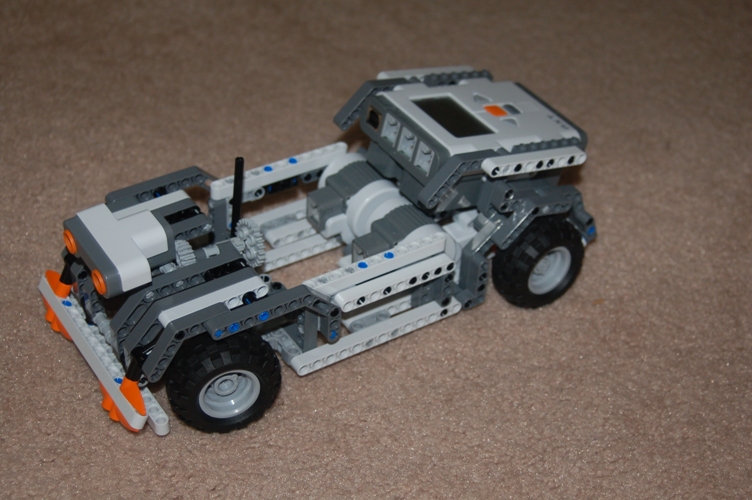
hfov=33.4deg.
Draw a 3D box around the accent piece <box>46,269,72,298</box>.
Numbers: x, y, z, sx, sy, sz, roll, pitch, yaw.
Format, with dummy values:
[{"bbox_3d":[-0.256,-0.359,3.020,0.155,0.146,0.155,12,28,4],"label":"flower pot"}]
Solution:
[{"bbox_3d":[-0.166,0.015,0.652,0.008,0.009,0.022,3,31,-43],"label":"accent piece"}]

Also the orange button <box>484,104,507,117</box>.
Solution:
[{"bbox_3d":[0.068,-0.079,0.707,0.009,0.003,0.011,-10,40,-35],"label":"orange button"}]

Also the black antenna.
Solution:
[{"bbox_3d":[-0.071,-0.025,0.648,0.005,0.055,0.005,-18,44,-30],"label":"black antenna"}]

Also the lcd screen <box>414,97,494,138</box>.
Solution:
[{"bbox_3d":[0.042,-0.072,0.689,0.028,0.003,0.042,-10,40,-35],"label":"lcd screen"}]

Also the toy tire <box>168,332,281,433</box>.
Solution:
[{"bbox_3d":[-0.074,0.063,0.611,0.056,0.056,0.026,-11,41,-21],"label":"toy tire"}]

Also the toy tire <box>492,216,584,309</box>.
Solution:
[{"bbox_3d":[0.092,0.007,0.711,0.056,0.056,0.026,-19,44,-29],"label":"toy tire"}]

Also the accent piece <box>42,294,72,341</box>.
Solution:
[{"bbox_3d":[-0.165,0.037,0.649,0.009,0.009,0.034,3,31,-43],"label":"accent piece"}]

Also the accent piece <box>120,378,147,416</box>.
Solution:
[{"bbox_3d":[-0.113,0.068,0.592,0.008,0.009,0.023,3,31,-43],"label":"accent piece"}]

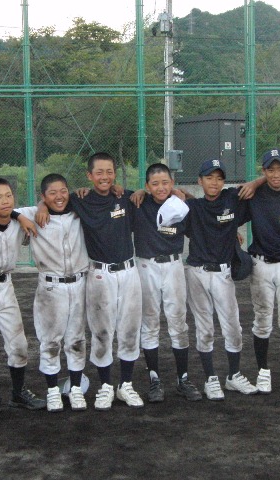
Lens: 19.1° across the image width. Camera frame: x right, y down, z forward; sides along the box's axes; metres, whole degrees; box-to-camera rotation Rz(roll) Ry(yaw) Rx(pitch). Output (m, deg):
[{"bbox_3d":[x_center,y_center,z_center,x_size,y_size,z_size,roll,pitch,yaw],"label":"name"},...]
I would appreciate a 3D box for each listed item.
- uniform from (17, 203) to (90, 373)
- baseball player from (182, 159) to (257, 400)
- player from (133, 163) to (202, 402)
[{"bbox_3d":[-0.568,0.333,5.401,0.465,1.100,0.300,-2,5,-7],"label":"uniform"},{"bbox_3d":[0.540,0.249,5.651,0.540,1.597,0.400,-1,5,0],"label":"baseball player"},{"bbox_3d":[0.185,0.271,5.590,0.520,1.576,0.400,-1,5,-2],"label":"player"}]

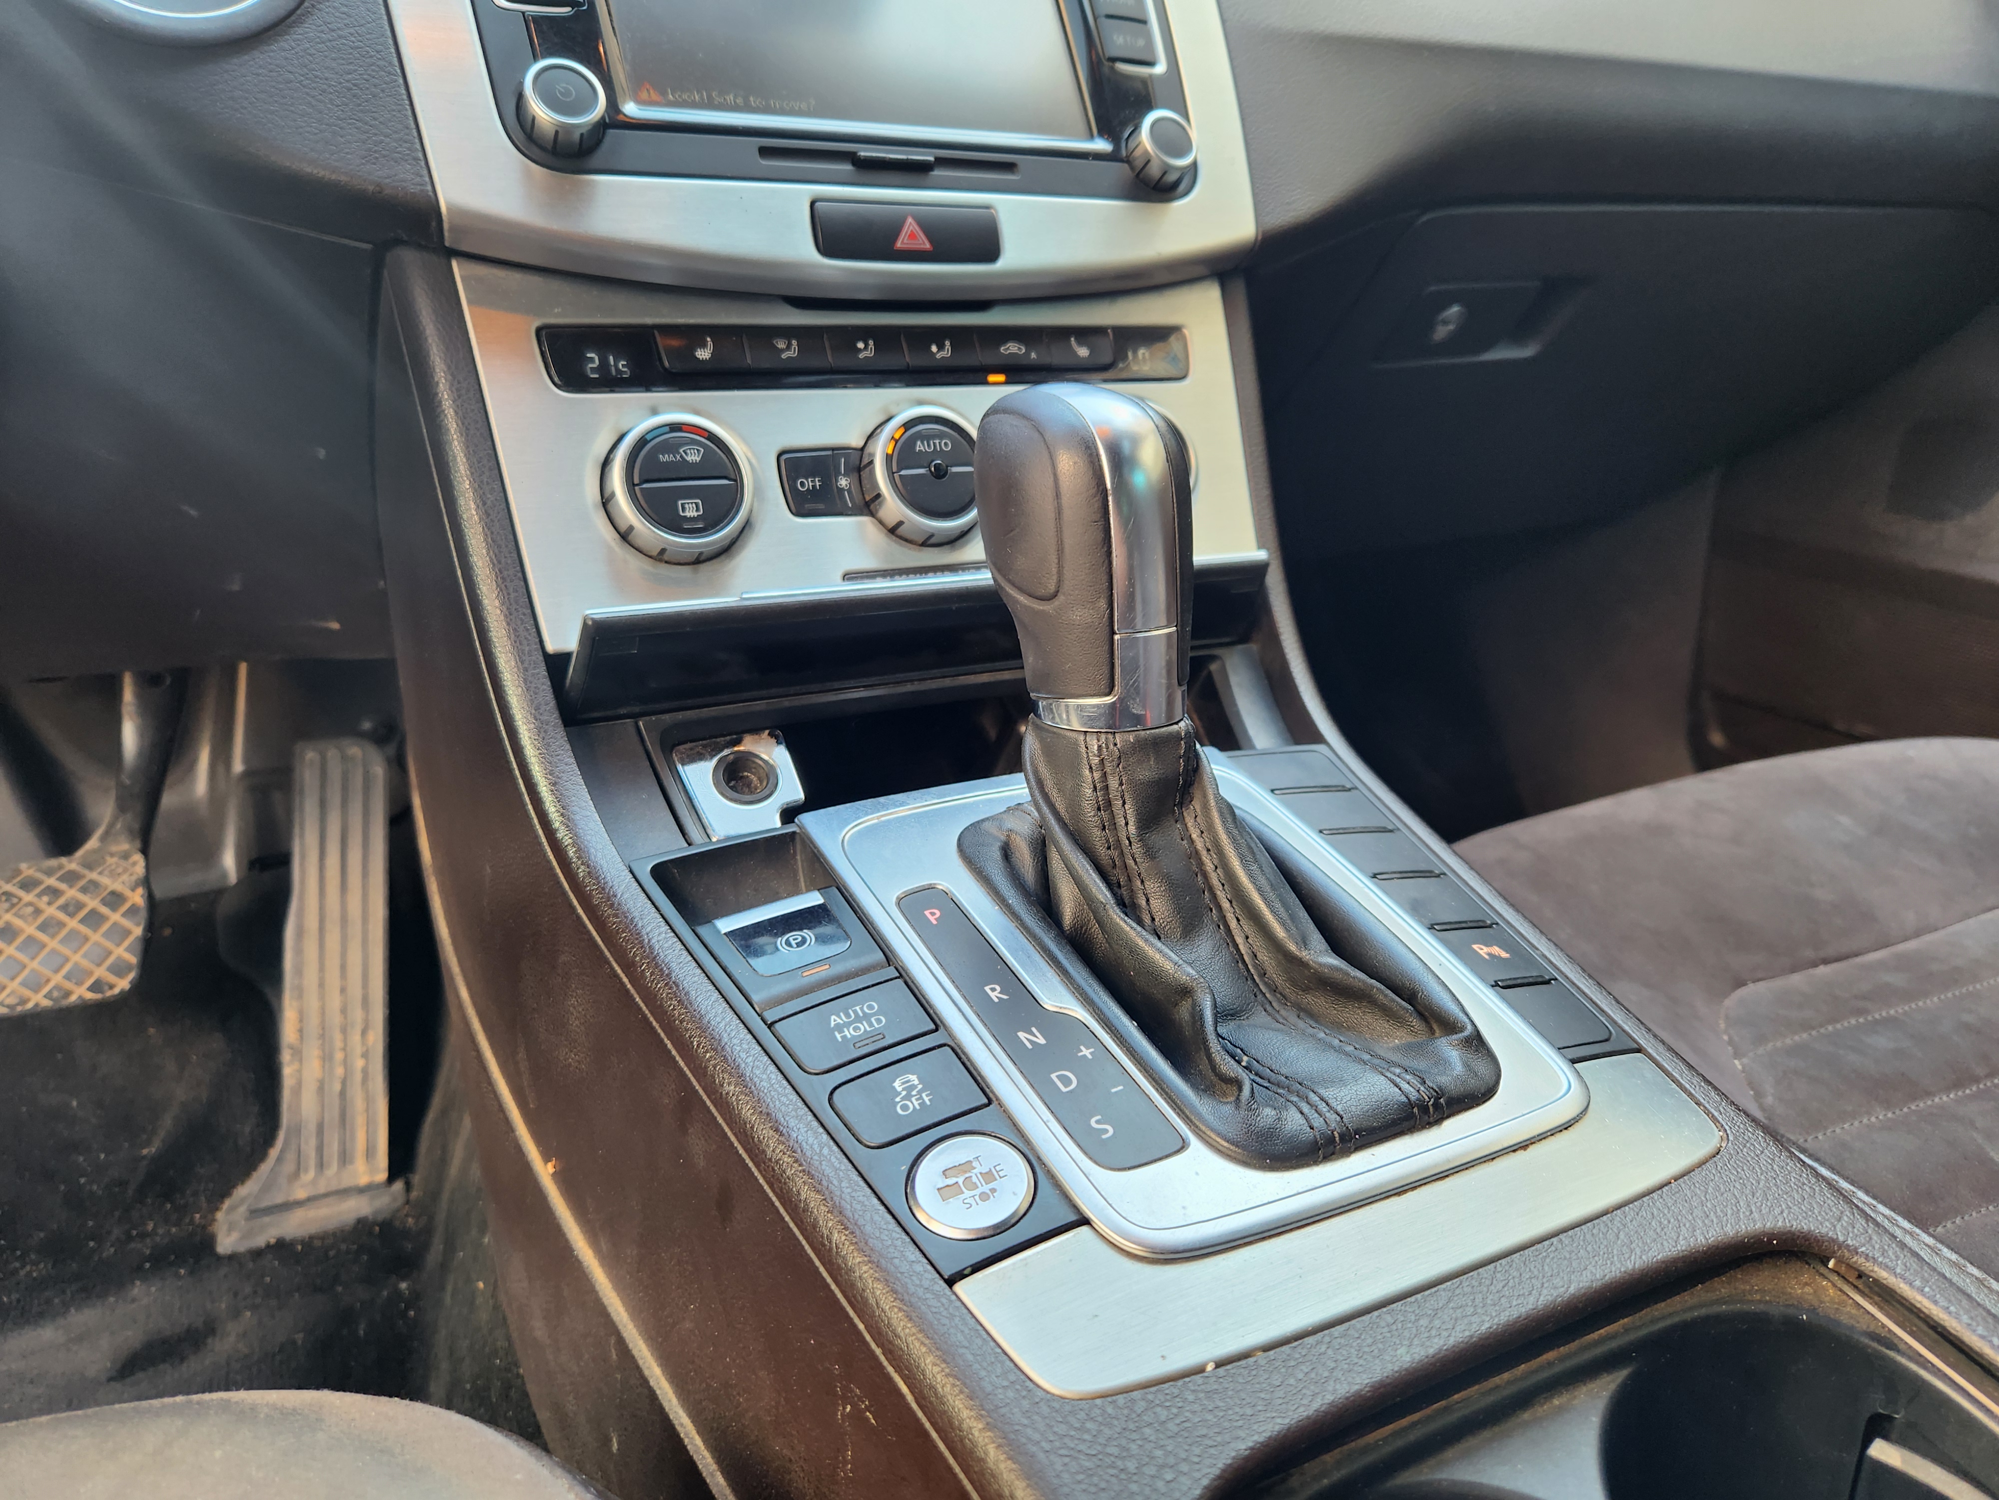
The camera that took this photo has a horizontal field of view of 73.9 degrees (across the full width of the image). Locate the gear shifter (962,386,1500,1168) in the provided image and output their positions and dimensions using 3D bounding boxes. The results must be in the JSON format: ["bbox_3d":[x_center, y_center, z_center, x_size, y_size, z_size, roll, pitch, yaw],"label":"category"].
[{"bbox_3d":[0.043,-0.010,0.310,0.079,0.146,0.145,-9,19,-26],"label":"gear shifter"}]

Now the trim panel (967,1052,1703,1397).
[{"bbox_3d":[0.079,0.091,0.261,0.172,0.012,0.036,-9,33,-26],"label":"trim panel"}]

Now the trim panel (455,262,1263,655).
[{"bbox_3d":[-0.024,-0.097,0.411,0.256,0.113,0.022,-9,-7,-26],"label":"trim panel"}]

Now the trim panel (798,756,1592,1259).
[{"bbox_3d":[0.044,0.052,0.320,0.139,0.015,0.157,-9,33,-26],"label":"trim panel"}]

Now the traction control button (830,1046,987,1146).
[{"bbox_3d":[-0.019,0.073,0.272,0.029,0.009,0.019,-13,35,-24],"label":"traction control button"}]

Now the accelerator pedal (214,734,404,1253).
[{"bbox_3d":[-0.342,0.115,0.681,0.078,0.240,0.045,2,-16,-24],"label":"accelerator pedal"}]

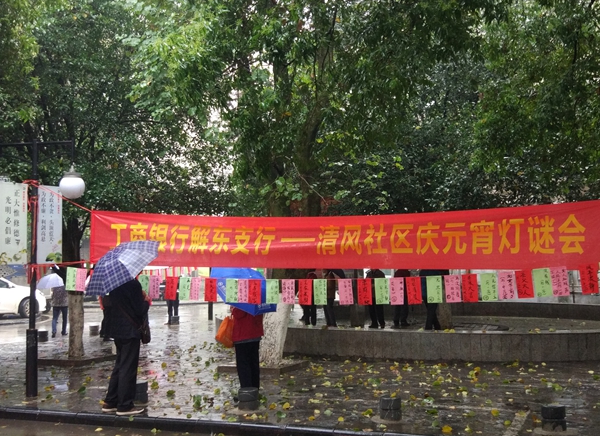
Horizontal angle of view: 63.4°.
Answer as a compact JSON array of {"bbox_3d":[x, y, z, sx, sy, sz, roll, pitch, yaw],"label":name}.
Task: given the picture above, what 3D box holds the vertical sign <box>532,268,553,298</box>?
[{"bbox_3d":[2.213,0.591,4.423,0.145,0.260,0.012,-4,-7,17],"label":"vertical sign"}]

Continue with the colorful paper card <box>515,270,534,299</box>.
[{"bbox_3d":[2.070,0.614,4.464,0.145,0.260,0.012,-5,-7,17],"label":"colorful paper card"}]

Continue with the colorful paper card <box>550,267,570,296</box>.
[{"bbox_3d":[2.351,0.576,4.382,0.145,0.260,0.012,-4,-7,17],"label":"colorful paper card"}]

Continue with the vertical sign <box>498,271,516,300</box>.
[{"bbox_3d":[1.925,0.628,4.507,0.145,0.260,0.012,-3,-6,17],"label":"vertical sign"}]

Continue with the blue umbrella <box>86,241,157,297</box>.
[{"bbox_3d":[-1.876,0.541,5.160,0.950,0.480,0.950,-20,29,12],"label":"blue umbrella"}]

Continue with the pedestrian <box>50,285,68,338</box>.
[{"bbox_3d":[-6.178,2.251,12.587,0.520,1.560,0.380,-1,-6,6],"label":"pedestrian"}]

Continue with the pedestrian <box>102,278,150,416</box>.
[{"bbox_3d":[-1.880,1.254,5.293,0.460,1.670,0.550,5,-8,-41],"label":"pedestrian"}]

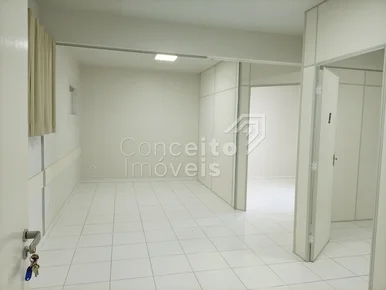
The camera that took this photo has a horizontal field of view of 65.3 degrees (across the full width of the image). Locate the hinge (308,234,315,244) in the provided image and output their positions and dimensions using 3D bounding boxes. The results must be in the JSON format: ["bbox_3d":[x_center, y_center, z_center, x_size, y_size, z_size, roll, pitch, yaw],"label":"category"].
[{"bbox_3d":[1.294,1.031,3.290,0.062,0.095,0.022,2,5,13],"label":"hinge"}]

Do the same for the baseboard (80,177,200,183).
[{"bbox_3d":[-1.290,0.868,7.528,2.871,0.086,0.020,0,4,-14],"label":"baseboard"}]

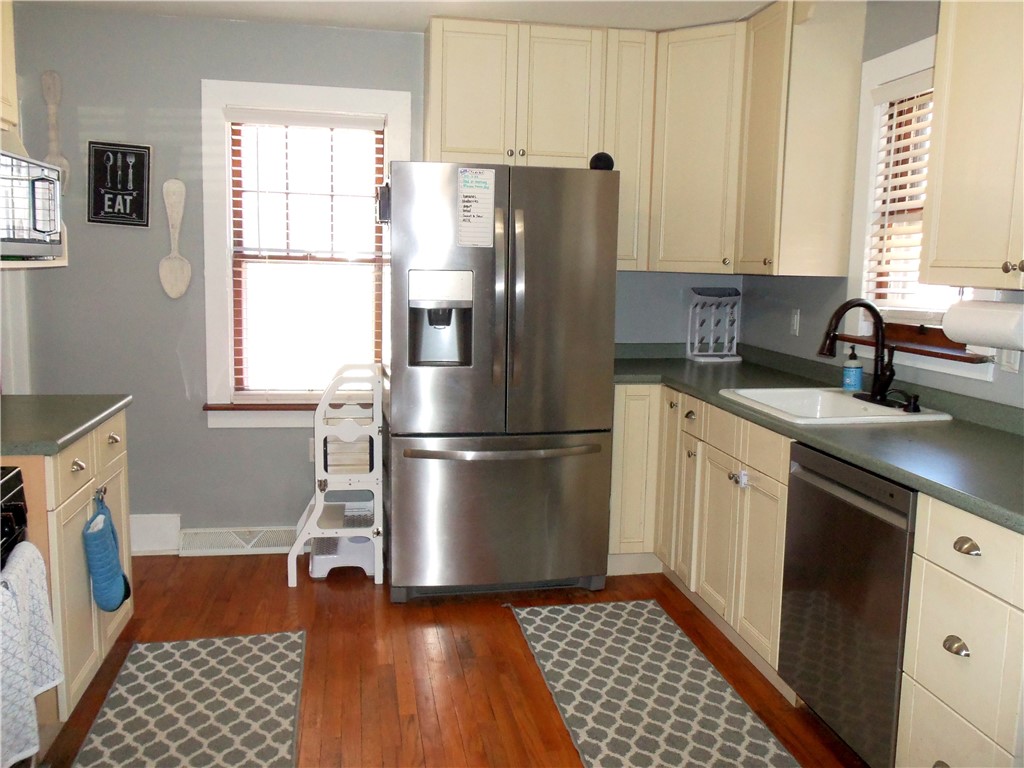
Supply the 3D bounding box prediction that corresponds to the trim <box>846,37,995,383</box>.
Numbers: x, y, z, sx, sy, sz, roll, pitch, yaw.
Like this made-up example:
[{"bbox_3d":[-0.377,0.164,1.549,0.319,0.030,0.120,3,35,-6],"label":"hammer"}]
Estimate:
[{"bbox_3d":[1.431,-0.630,2.907,0.100,1.137,0.825,0,8,-11],"label":"trim"}]

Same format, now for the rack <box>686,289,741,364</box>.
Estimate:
[{"bbox_3d":[1.038,-0.298,4.185,0.268,0.361,0.144,0,8,-11],"label":"rack"}]

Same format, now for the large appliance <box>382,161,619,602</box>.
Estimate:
[{"bbox_3d":[-0.094,-0.021,3.691,0.906,1.759,0.768,0,8,-11],"label":"large appliance"}]

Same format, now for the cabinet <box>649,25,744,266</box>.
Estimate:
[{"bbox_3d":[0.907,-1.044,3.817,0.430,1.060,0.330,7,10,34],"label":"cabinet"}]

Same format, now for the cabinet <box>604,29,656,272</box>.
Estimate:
[{"bbox_3d":[0.488,-1.067,3.910,0.244,1.058,0.337,0,8,-11],"label":"cabinet"}]

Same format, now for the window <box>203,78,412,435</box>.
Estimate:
[{"bbox_3d":[-0.948,-0.576,3.883,0.945,1.580,0.090,0,8,-11],"label":"window"}]

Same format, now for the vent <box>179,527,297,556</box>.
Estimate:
[{"bbox_3d":[-1.289,0.749,3.960,0.568,0.119,0.057,0,8,-11],"label":"vent"}]

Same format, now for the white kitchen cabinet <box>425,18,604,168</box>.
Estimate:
[{"bbox_3d":[-0.003,-1.284,3.785,0.763,0.613,0.337,0,8,-11],"label":"white kitchen cabinet"}]

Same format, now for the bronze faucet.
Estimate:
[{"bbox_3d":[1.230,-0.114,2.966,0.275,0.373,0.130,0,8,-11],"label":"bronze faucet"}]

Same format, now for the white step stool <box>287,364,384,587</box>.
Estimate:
[{"bbox_3d":[-0.790,0.394,3.731,0.405,0.918,0.430,0,8,-11],"label":"white step stool"}]

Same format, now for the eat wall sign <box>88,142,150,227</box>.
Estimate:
[{"bbox_3d":[-1.740,-0.883,3.665,0.262,0.365,0.020,0,8,-11],"label":"eat wall sign"}]

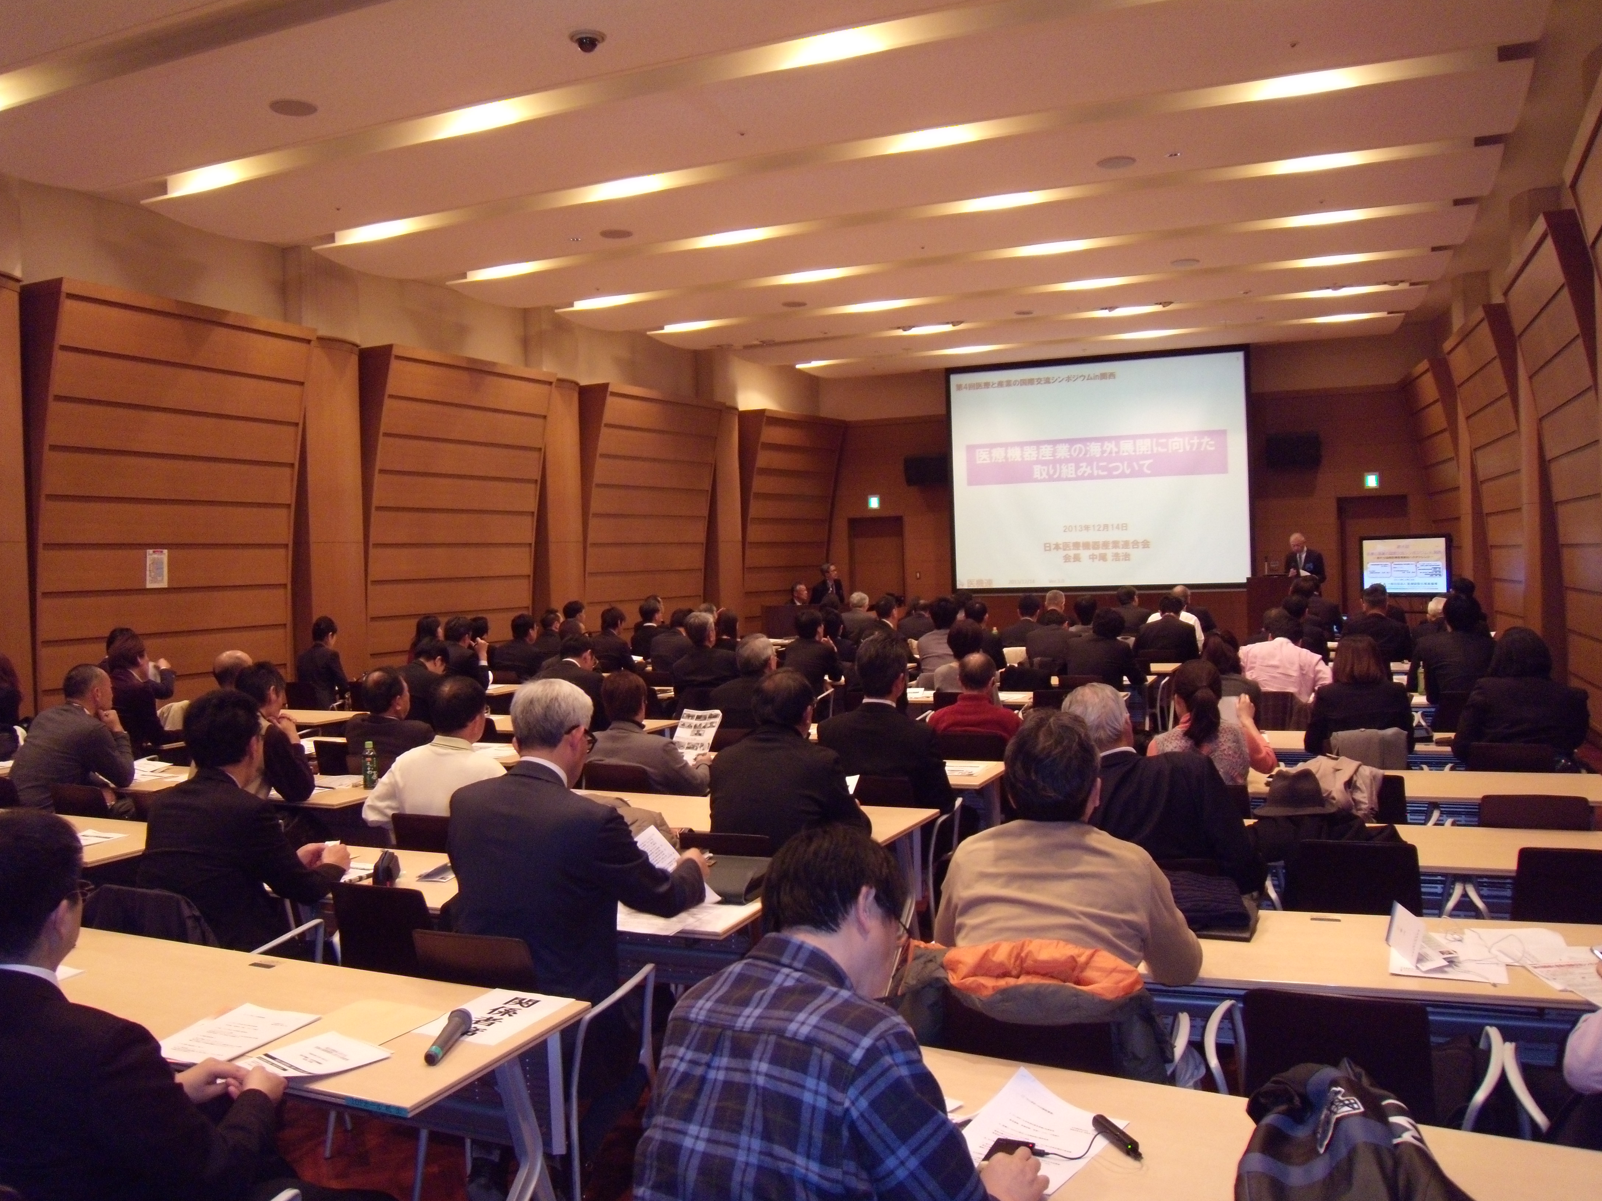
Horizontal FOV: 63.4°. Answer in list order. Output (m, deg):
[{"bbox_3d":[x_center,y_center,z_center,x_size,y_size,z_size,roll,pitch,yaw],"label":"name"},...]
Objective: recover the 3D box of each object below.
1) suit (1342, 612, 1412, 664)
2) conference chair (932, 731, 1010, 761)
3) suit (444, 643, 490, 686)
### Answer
[{"bbox_3d":[4.377,0.412,9.858,0.500,0.650,0.410,-1,2,23],"label":"suit"},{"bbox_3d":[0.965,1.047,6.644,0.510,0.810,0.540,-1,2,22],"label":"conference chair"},{"bbox_3d":[-2.552,0.670,9.840,0.470,0.670,0.400,0,2,28],"label":"suit"}]

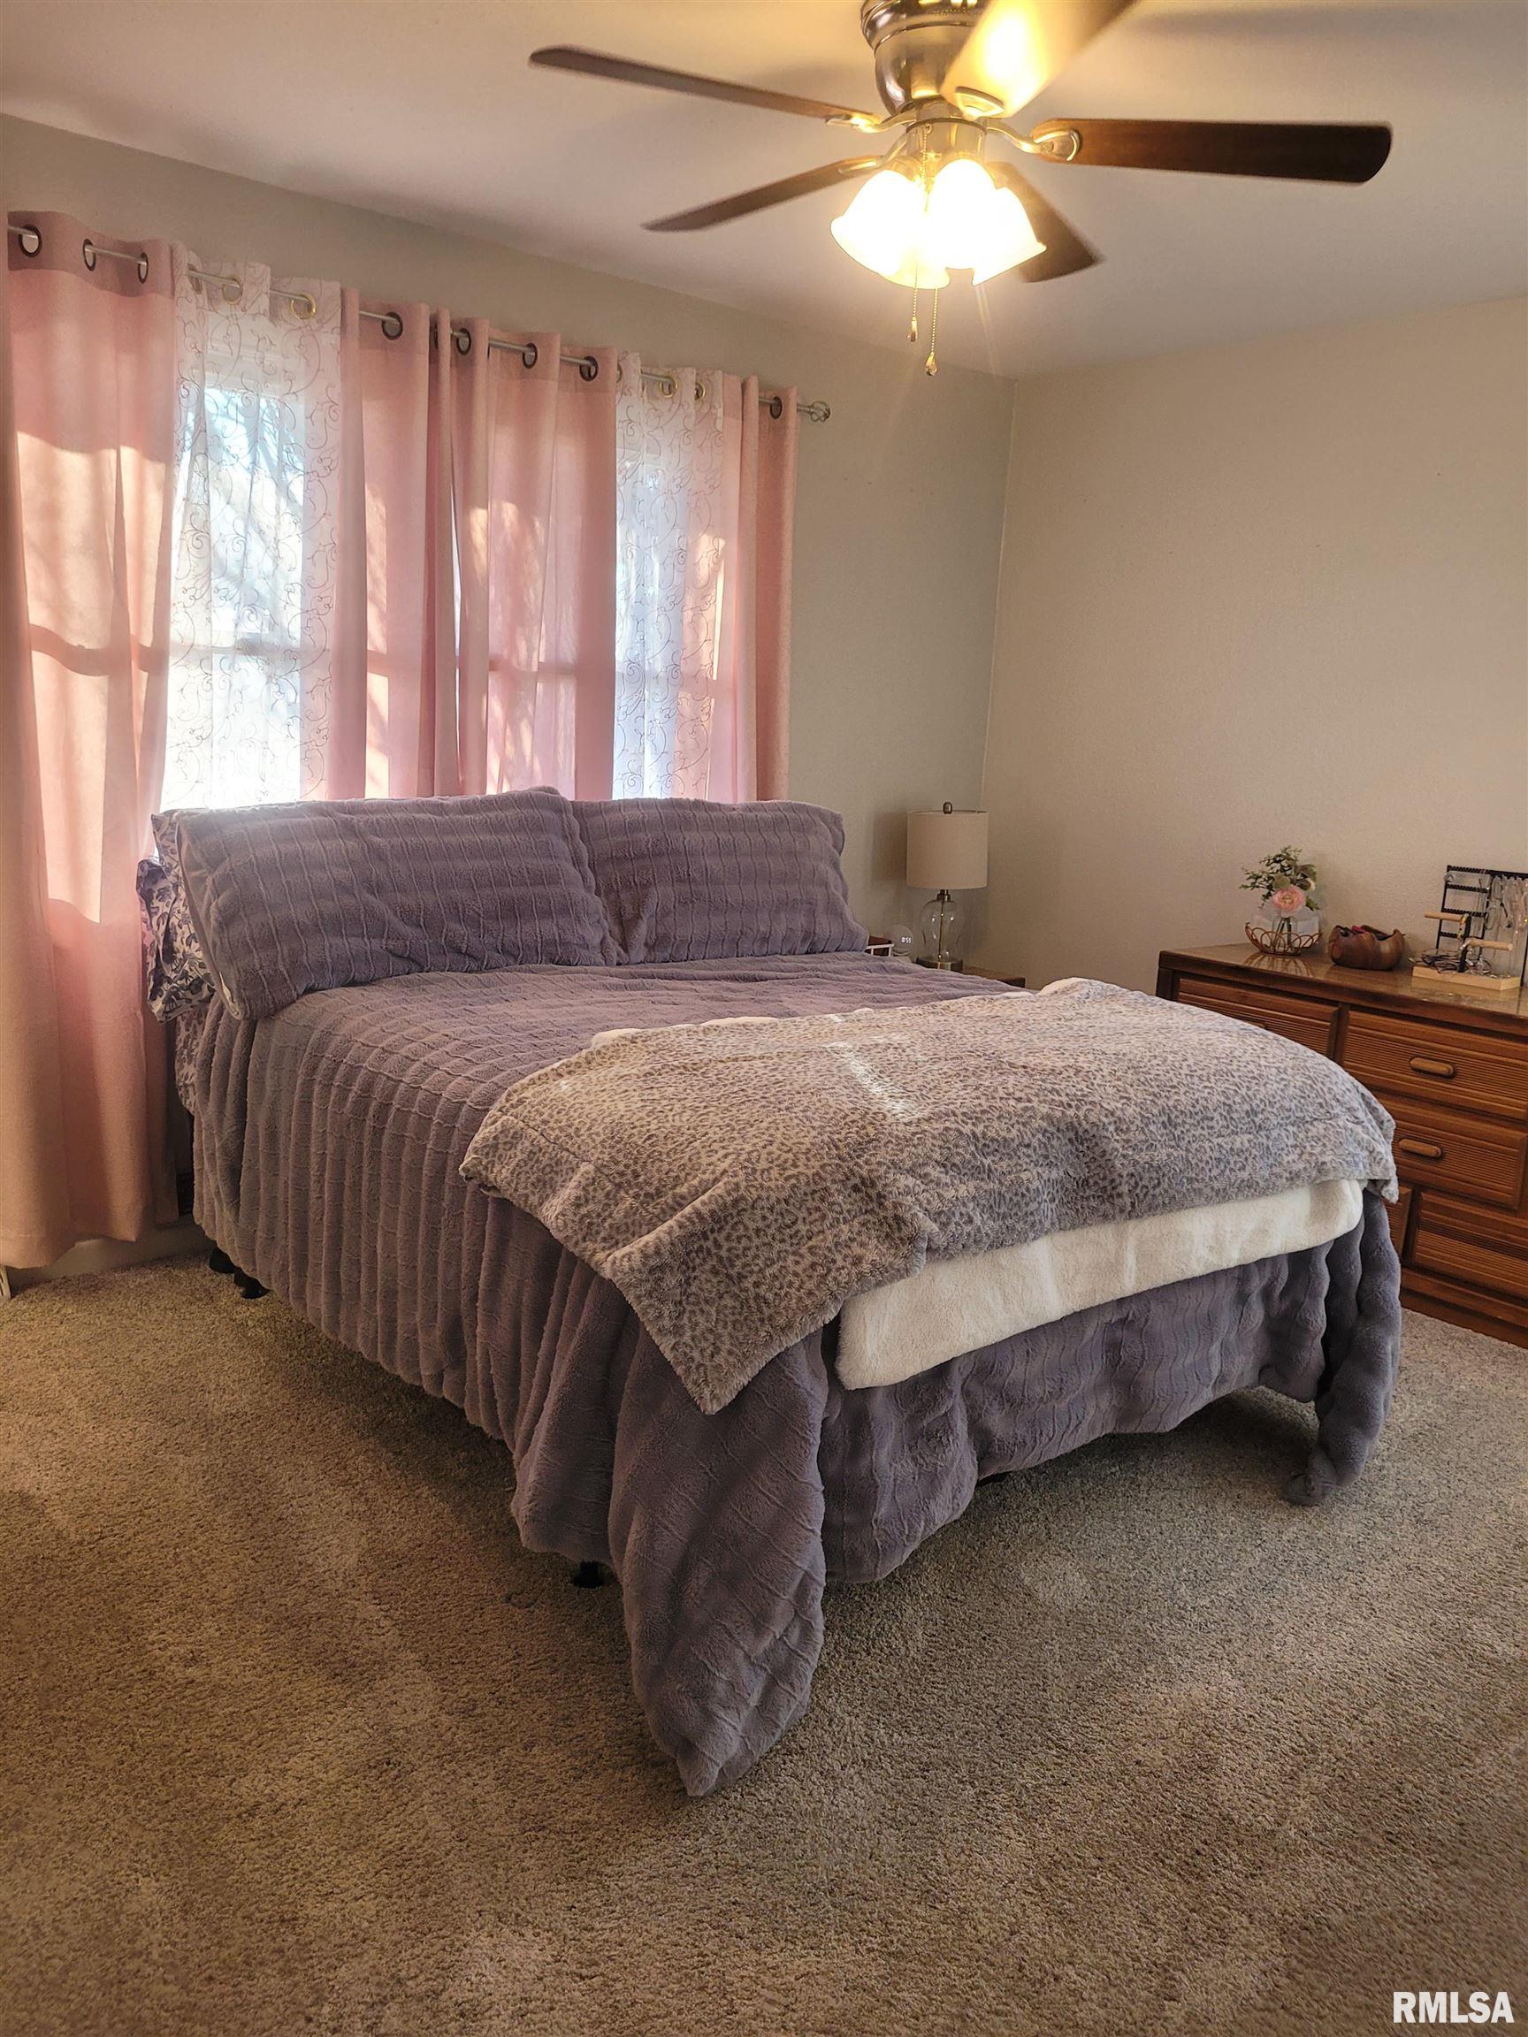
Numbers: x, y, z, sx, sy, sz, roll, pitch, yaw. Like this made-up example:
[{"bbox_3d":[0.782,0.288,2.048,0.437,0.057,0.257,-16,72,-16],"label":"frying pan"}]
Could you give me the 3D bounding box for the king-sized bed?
[{"bbox_3d":[-0.038,0.167,3.204,1.813,1.106,2.162,-7,15,-40],"label":"king-sized bed"}]

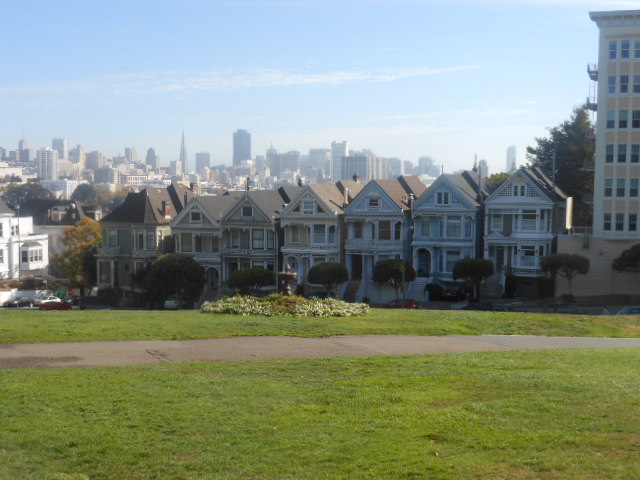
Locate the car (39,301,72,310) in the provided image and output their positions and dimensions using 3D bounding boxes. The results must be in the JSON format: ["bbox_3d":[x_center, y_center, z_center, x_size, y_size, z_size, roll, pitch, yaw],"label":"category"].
[{"bbox_3d":[-30.938,7.910,97.500,4.400,1.400,1.780,2,4,19],"label":"car"}]

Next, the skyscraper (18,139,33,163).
[{"bbox_3d":[-836.779,-248.197,2360.000,25.000,75.000,25.000,2,4,19],"label":"skyscraper"}]

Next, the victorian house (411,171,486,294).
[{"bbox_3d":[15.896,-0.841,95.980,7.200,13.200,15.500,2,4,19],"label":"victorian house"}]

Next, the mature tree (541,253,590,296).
[{"bbox_3d":[23.244,3.515,78.774,4.700,4.590,4.500,2,5,20],"label":"mature tree"}]

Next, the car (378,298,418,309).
[{"bbox_3d":[7.759,6.523,82.232,4.300,1.500,1.750,2,5,20],"label":"car"}]

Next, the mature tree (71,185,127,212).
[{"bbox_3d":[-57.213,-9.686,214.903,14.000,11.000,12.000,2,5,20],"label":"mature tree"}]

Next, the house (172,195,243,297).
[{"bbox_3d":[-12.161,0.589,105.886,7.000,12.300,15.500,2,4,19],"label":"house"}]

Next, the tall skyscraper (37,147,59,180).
[{"bbox_3d":[-373.377,-100.024,1140.000,22.000,54.000,22.000,2,4,19],"label":"tall skyscraper"}]

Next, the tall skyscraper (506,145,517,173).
[{"bbox_3d":[854.104,-324.847,3710.781,34.000,190.000,30.000,-1,5,-16],"label":"tall skyscraper"}]

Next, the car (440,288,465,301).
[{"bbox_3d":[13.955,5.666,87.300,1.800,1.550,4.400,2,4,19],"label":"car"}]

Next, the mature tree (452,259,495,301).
[{"bbox_3d":[15.094,3.971,81.815,4.100,4.220,4.100,2,5,20],"label":"mature tree"}]

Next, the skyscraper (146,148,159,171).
[{"bbox_3d":[-526.707,-251.558,2616.240,29.000,70.000,27.000,2,5,20],"label":"skyscraper"}]

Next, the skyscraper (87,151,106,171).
[{"bbox_3d":[-638.236,-225.591,2375.894,38.000,58.000,36.000,2,5,20],"label":"skyscraper"}]

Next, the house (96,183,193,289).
[{"bbox_3d":[-21.386,-0.618,109.504,9.200,13.400,14.500,2,5,20],"label":"house"}]

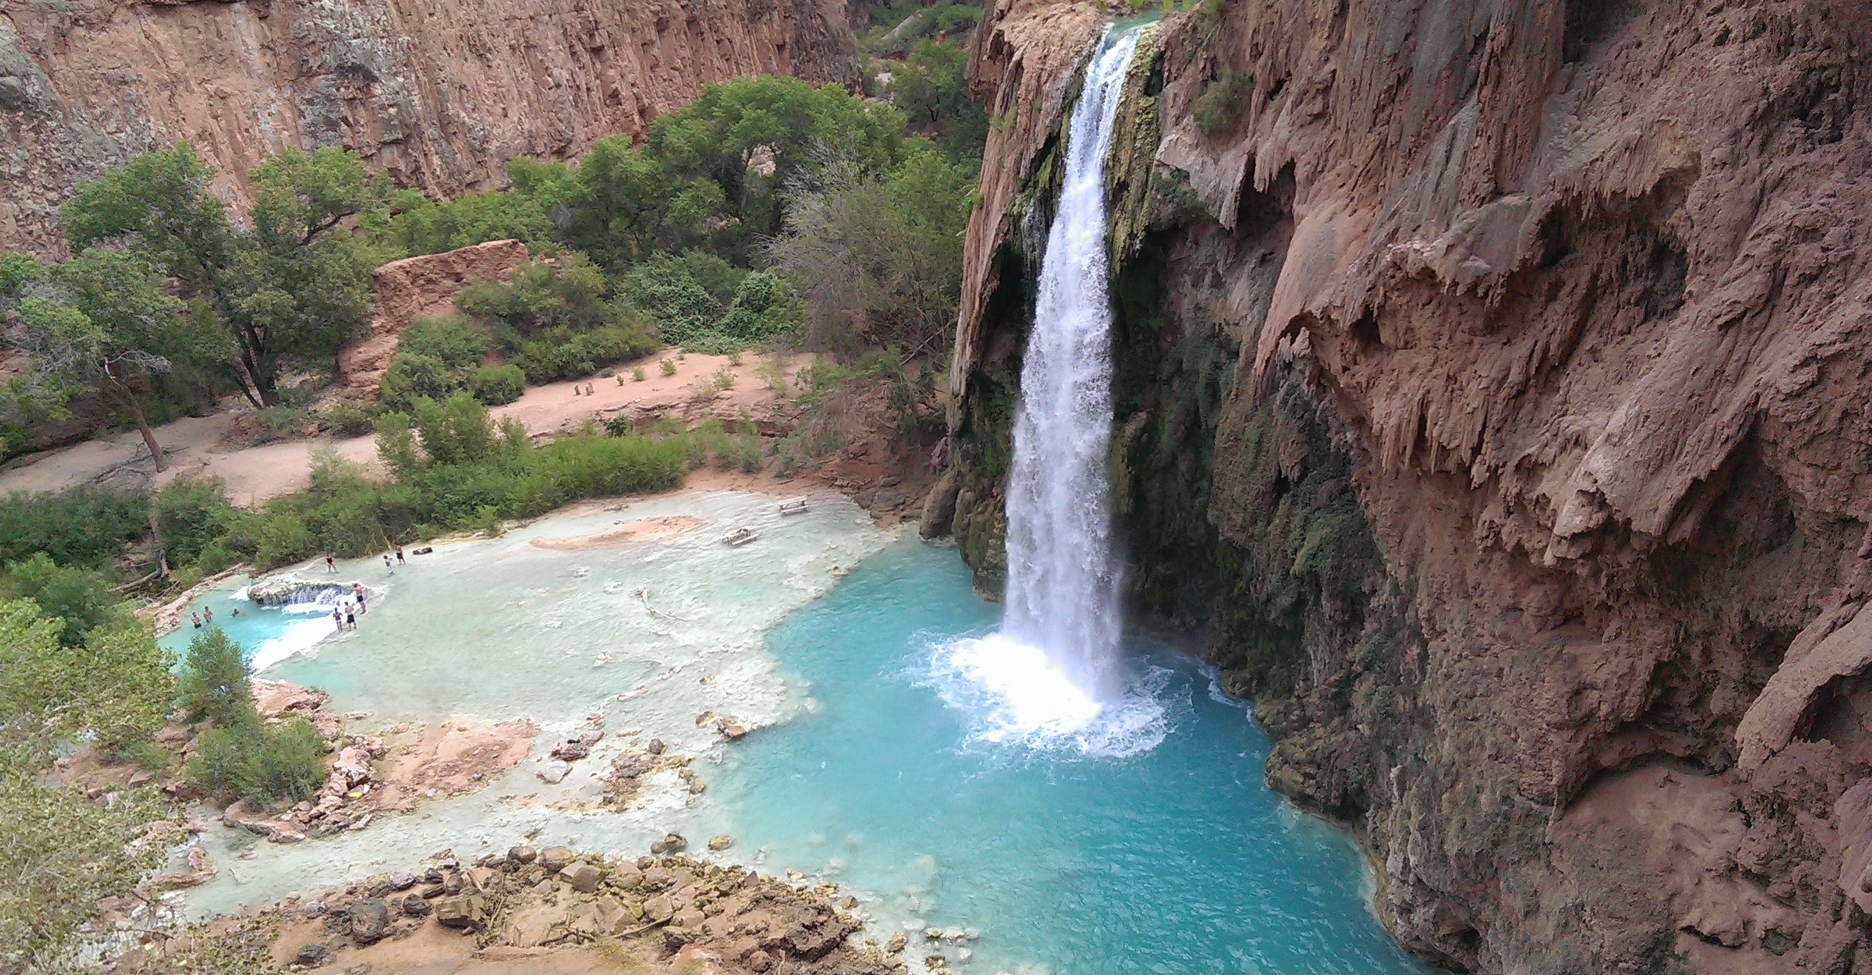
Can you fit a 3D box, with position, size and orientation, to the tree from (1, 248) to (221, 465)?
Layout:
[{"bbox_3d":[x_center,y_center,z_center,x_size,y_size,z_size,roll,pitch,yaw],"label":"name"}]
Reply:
[{"bbox_3d":[-45.220,-6.620,75.920,10.000,12.900,9.500,-16,30,-28],"label":"tree"}]

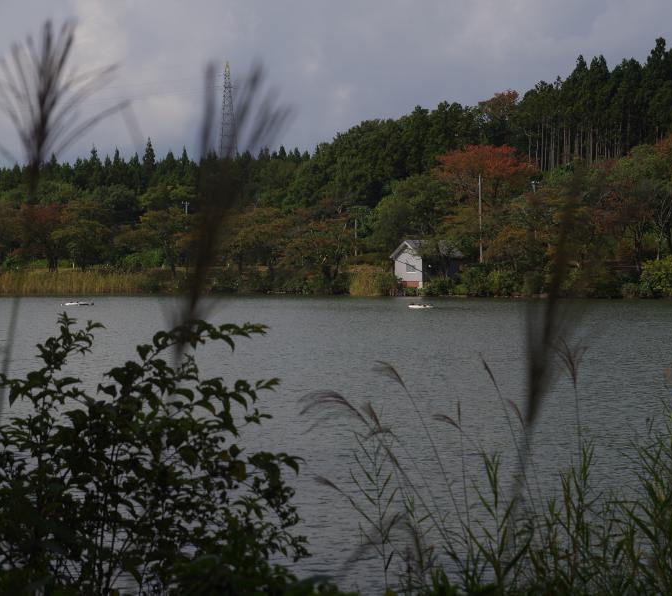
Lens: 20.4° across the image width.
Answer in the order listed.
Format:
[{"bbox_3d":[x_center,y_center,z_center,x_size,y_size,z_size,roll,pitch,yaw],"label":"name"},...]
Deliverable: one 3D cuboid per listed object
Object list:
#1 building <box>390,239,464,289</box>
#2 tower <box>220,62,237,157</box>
[{"bbox_3d":[10.123,-3.762,207.000,6.200,5.500,4.900,-2,2,-42],"label":"building"},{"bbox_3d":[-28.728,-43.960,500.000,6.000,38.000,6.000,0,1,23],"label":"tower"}]

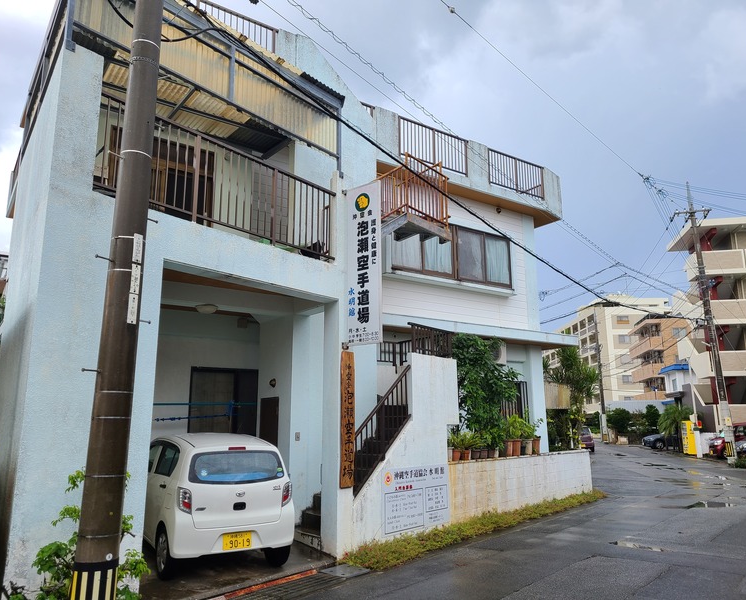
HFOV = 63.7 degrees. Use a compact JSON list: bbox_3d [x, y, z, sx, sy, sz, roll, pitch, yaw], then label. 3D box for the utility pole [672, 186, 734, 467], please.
[{"bbox_3d":[14.201,0.728,25.420,1.600,12.130,0.500,-5,-12,13],"label":"utility pole"}]

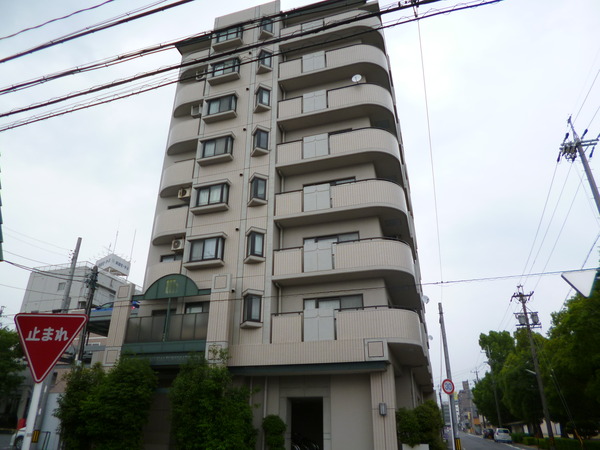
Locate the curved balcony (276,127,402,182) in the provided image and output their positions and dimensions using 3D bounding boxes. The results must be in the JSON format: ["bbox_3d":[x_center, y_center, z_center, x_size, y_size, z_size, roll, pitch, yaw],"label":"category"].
[{"bbox_3d":[1.893,-3.198,19.875,5.582,1.389,2.173,-8,-28,16],"label":"curved balcony"}]

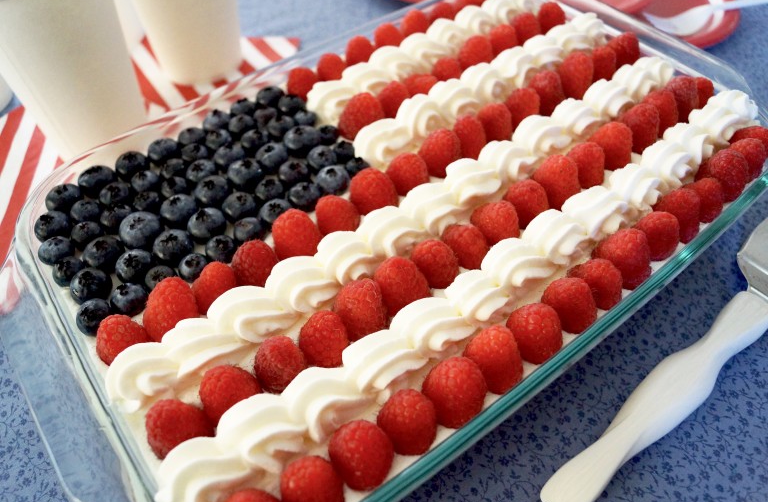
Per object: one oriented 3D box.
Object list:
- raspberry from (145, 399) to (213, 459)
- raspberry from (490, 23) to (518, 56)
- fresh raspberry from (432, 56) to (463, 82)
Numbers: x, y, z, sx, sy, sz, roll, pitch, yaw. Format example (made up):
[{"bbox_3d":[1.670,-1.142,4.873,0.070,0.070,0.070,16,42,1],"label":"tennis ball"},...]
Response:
[{"bbox_3d":[-0.076,0.065,0.210,0.022,0.022,0.022,-2,53,3],"label":"raspberry"},{"bbox_3d":[0.072,-0.127,0.346,0.017,0.018,0.017,-2,53,3],"label":"raspberry"},{"bbox_3d":[0.036,-0.104,0.332,0.018,0.016,0.018,-2,53,3],"label":"fresh raspberry"}]

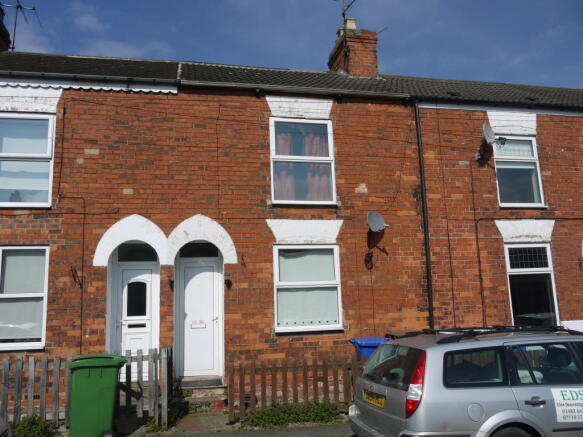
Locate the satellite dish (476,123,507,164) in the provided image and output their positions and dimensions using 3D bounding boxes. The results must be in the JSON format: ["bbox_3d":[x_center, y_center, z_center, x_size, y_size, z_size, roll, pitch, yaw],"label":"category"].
[{"bbox_3d":[3.820,-1.494,9.029,0.420,0.620,0.420,5,-12,-38],"label":"satellite dish"}]

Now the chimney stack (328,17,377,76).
[{"bbox_3d":[1.673,-4.247,12.623,0.844,1.925,1.400,0,-9,-11],"label":"chimney stack"}]

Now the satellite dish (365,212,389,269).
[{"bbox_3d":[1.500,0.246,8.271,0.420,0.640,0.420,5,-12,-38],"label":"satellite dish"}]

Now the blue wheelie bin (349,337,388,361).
[{"bbox_3d":[1.307,2.472,7.654,0.730,1.070,0.580,0,-9,-11],"label":"blue wheelie bin"}]

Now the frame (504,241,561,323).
[{"bbox_3d":[4.616,1.288,9.044,1.021,1.633,0.100,0,-9,-11],"label":"frame"}]

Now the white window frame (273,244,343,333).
[{"bbox_3d":[0.298,1.199,8.191,1.193,1.483,0.100,0,-9,-11],"label":"white window frame"}]

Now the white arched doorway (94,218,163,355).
[{"bbox_3d":[-2.600,1.278,7.667,1.150,2.694,0.300,0,-9,-11],"label":"white arched doorway"}]

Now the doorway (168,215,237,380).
[{"bbox_3d":[-1.476,1.296,7.890,1.142,2.729,0.300,0,-9,-11],"label":"doorway"}]

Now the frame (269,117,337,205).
[{"bbox_3d":[0.215,-1.047,8.549,1.188,1.607,0.100,0,-9,-11],"label":"frame"}]

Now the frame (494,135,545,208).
[{"bbox_3d":[4.527,-0.945,9.400,1.016,1.483,0.100,0,-9,-11],"label":"frame"}]

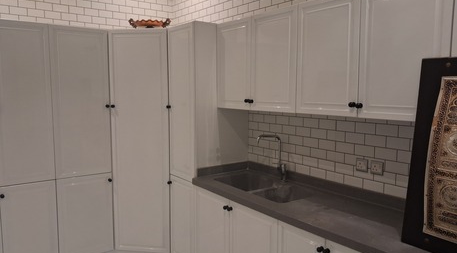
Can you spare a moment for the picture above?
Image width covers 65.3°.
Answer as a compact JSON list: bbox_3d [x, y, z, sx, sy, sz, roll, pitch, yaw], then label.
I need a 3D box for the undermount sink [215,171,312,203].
[{"bbox_3d":[0.274,0.569,2.853,0.420,0.190,0.850,-4,7,-38],"label":"undermount sink"}]

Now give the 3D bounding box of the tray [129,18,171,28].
[{"bbox_3d":[-0.758,-0.973,3.428,0.430,0.120,0.280,1,6,7],"label":"tray"}]

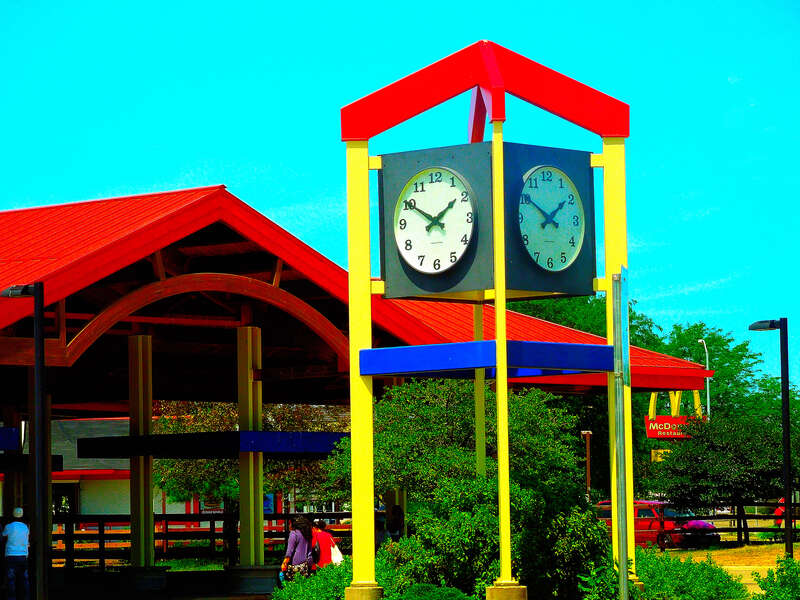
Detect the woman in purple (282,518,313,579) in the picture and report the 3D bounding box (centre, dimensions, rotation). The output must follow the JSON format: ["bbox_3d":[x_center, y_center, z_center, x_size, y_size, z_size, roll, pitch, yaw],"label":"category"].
[{"bbox_3d":[-1.705,4.356,51.000,0.500,1.620,0.360,1,-4,-21],"label":"woman in purple"}]

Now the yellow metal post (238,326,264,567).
[{"bbox_3d":[-2.503,2.478,52.200,0.260,4.020,0.290,-5,-5,42],"label":"yellow metal post"}]

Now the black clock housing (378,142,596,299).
[{"bbox_3d":[0.764,-0.638,26.446,1.290,1.230,1.290,-5,-5,42],"label":"black clock housing"}]

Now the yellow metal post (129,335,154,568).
[{"bbox_3d":[-4.491,2.623,53.800,0.260,4.020,0.290,-5,-5,42],"label":"yellow metal post"}]

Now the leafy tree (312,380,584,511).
[{"bbox_3d":[0.685,2.557,42.000,3.650,3.100,3.500,-1,-4,0],"label":"leafy tree"}]

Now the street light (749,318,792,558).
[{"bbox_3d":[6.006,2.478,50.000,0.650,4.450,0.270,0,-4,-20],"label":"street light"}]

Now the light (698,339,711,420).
[{"bbox_3d":[15.341,6.832,155.000,0.900,9.800,0.400,1,-5,-30],"label":"light"}]

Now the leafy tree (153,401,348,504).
[{"bbox_3d":[-2.984,3.516,61.000,4.000,3.700,3.800,-1,-4,0],"label":"leafy tree"}]

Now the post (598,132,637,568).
[{"bbox_3d":[1.887,0.471,26.500,0.185,3.740,0.100,-1,-4,-3],"label":"post"}]

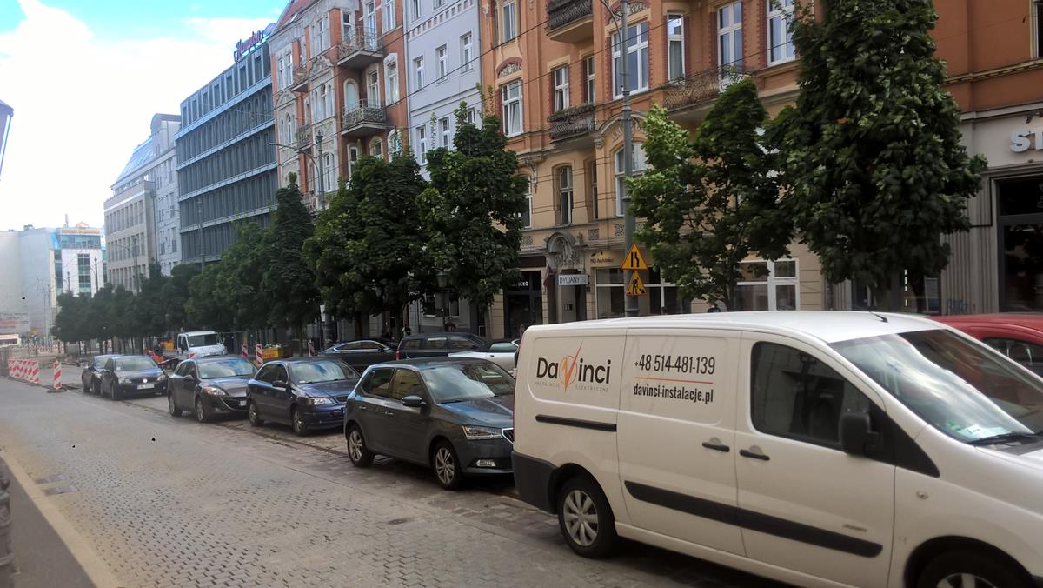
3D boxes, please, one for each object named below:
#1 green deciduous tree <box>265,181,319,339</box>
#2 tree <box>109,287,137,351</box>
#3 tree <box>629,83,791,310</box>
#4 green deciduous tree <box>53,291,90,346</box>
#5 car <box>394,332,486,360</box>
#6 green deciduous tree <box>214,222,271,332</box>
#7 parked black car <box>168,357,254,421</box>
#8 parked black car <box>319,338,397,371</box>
[{"bbox_3d":[-11.300,-1.150,42.700,3.200,9.100,3.200,-3,1,-36],"label":"green deciduous tree"},{"bbox_3d":[-35.600,2.250,76.500,2.900,6.100,2.900,-3,1,-36],"label":"tree"},{"bbox_3d":[4.500,-1.480,20.500,3.800,7.100,3.800,-3,1,-36],"label":"tree"},{"bbox_3d":[-51.200,3.050,97.500,4.200,6.900,4.200,-3,1,-36],"label":"green deciduous tree"},{"bbox_3d":[-1.450,1.970,26.300,4.600,1.480,1.800,-3,0,28],"label":"car"},{"bbox_3d":[-15.760,-0.099,48.823,4.200,8.065,4.200,-3,1,-35],"label":"green deciduous tree"},{"bbox_3d":[-7.500,2.290,21.400,1.770,1.490,4.460,-3,1,-35],"label":"parked black car"},{"bbox_3d":[-5.400,2.450,33.500,4.750,1.410,1.850,-1,1,22],"label":"parked black car"}]

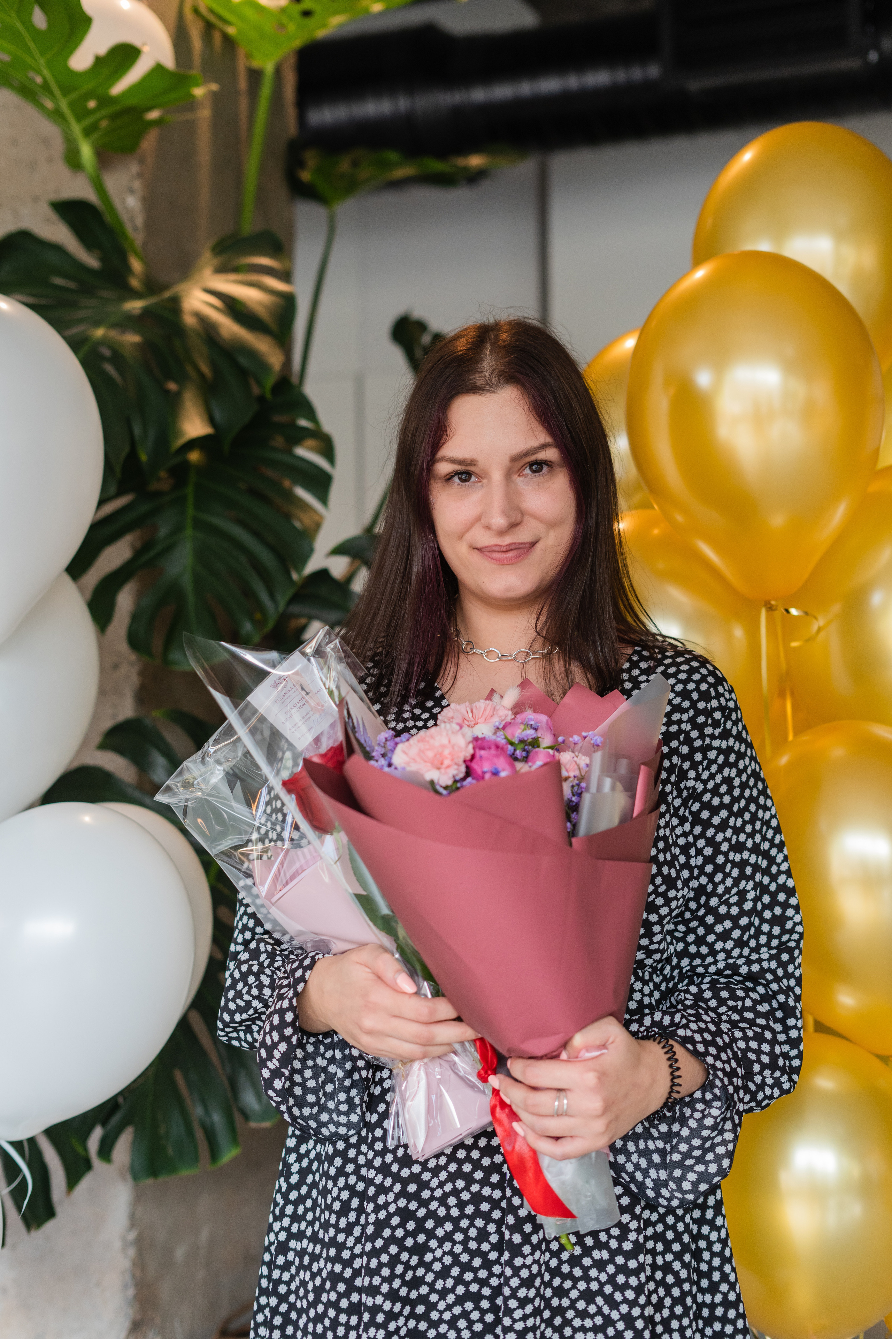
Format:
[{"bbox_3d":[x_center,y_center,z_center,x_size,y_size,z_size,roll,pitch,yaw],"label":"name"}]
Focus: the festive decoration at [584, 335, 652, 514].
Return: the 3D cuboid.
[{"bbox_3d":[0.265,-0.219,2.120,0.260,0.345,0.260,-1,-4,0],"label":"festive decoration"}]

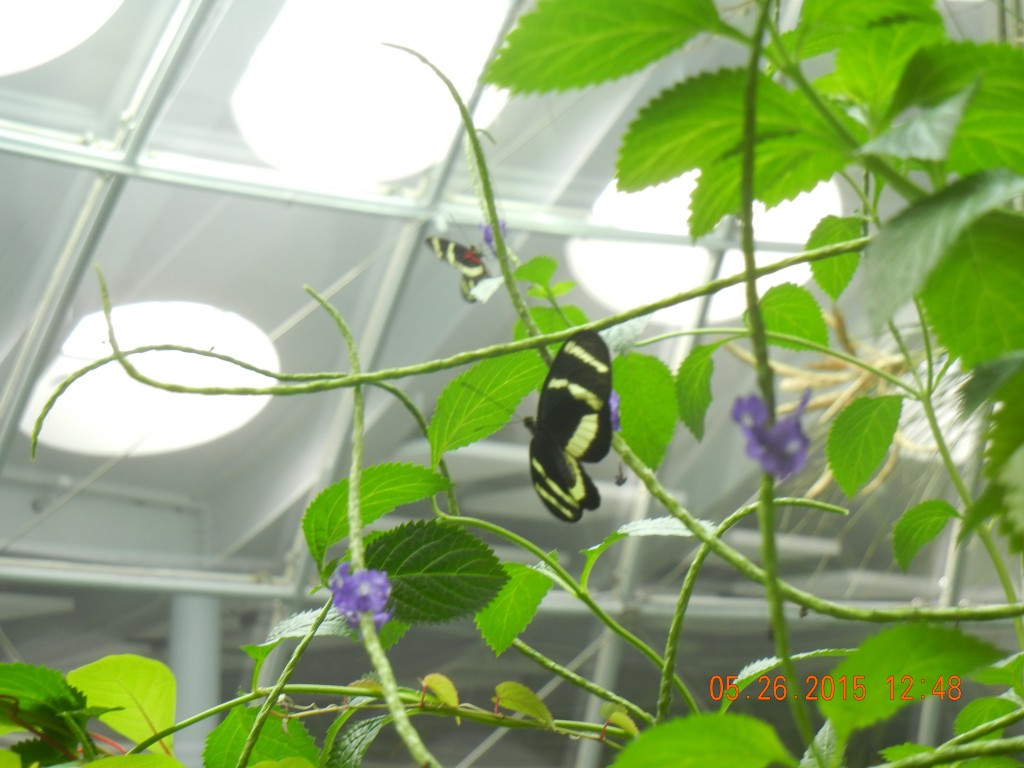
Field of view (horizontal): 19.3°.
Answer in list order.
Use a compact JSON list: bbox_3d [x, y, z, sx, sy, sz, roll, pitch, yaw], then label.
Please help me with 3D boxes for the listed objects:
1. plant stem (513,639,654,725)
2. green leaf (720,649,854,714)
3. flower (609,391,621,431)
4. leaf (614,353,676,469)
[{"bbox_3d":[0.027,0.112,1.140,0.063,0.006,0.007,30,0,0],"label":"plant stem"},{"bbox_3d":[0.103,0.110,1.120,0.051,0.024,0.028,-3,-13,6],"label":"green leaf"},{"bbox_3d":[0.034,0.010,1.100,0.013,0.015,0.013,7,-15,-30],"label":"flower"},{"bbox_3d":[0.050,0.010,1.170,0.029,0.046,0.014,-2,-20,0],"label":"leaf"}]

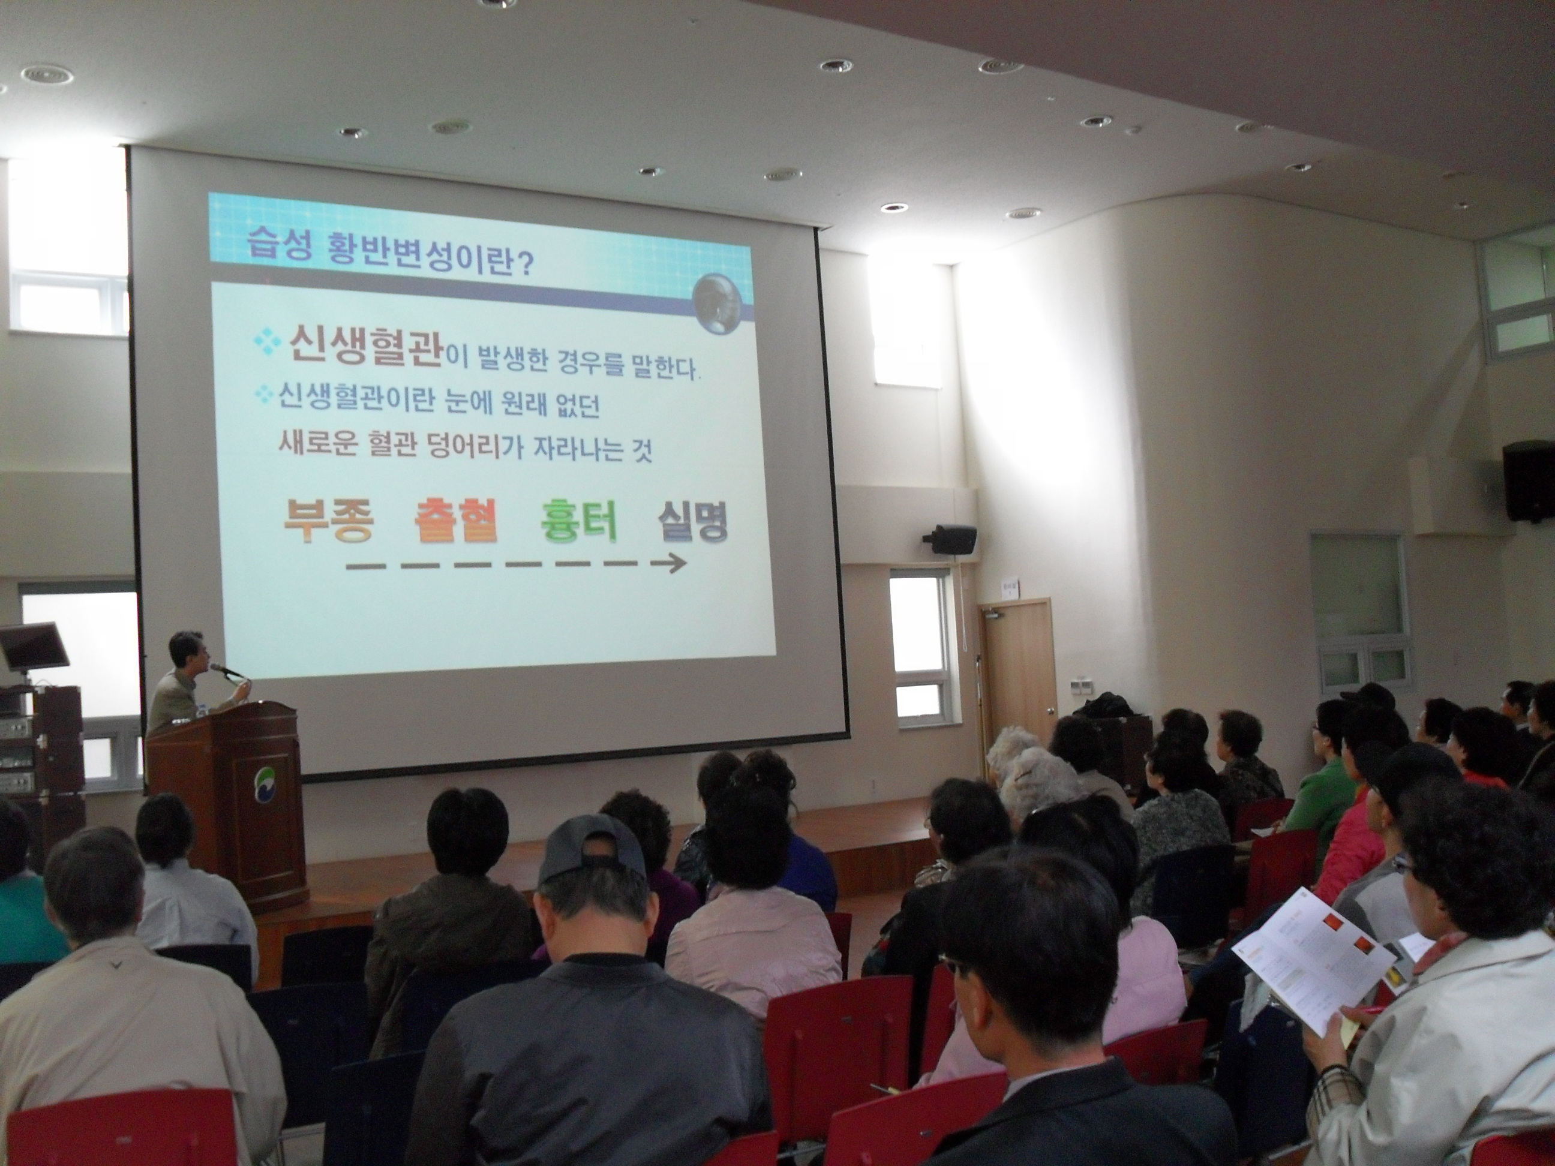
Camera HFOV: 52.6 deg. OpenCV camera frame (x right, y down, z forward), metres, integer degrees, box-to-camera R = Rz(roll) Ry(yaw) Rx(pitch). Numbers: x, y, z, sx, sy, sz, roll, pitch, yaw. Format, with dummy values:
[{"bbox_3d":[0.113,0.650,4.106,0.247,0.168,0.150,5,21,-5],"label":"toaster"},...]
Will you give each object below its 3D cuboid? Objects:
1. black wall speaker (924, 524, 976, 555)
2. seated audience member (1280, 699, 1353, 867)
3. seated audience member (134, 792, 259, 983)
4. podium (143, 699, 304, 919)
[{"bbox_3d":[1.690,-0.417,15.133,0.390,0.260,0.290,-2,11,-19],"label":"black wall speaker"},{"bbox_3d":[2.196,1.138,6.616,0.500,1.280,0.760,-1,-4,-38],"label":"seated audience member"},{"bbox_3d":[-1.866,1.275,4.952,0.500,1.250,0.780,-2,-4,-15],"label":"seated audience member"},{"bbox_3d":[-3.171,1.292,9.064,0.520,1.200,0.780,-4,-3,20],"label":"podium"}]

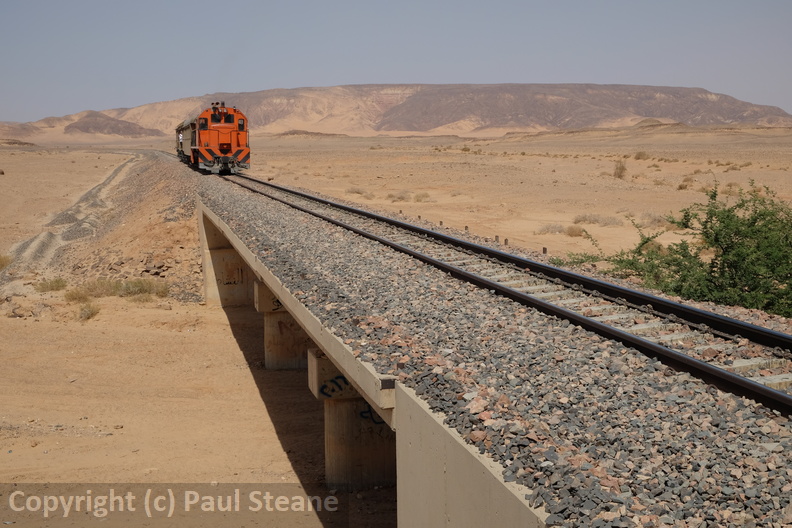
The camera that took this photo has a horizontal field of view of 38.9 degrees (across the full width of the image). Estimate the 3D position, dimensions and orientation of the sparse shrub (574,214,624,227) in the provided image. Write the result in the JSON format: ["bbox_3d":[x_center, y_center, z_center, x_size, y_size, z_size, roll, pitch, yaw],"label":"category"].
[{"bbox_3d":[11.315,-2.443,63.000,2.750,0.600,1.500,1,6,10],"label":"sparse shrub"}]

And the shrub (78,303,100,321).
[{"bbox_3d":[-8.469,1.313,31.000,0.610,0.460,0.540,-2,6,-15],"label":"shrub"}]

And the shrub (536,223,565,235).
[{"bbox_3d":[8.029,-1.845,58.300,1.450,0.560,1.100,1,6,8],"label":"shrub"}]

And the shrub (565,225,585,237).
[{"bbox_3d":[8.989,-1.687,56.500,1.020,0.550,0.950,1,6,9],"label":"shrub"}]

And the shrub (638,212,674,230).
[{"bbox_3d":[14.164,-2.311,61.000,1.950,0.870,1.500,1,6,13],"label":"shrub"}]

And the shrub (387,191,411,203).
[{"bbox_3d":[0.196,-5.295,88.000,1.850,0.820,1.500,0,6,0],"label":"shrub"}]

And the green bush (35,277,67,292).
[{"bbox_3d":[-10.717,0.636,34.800,0.980,0.420,0.750,-2,6,-17],"label":"green bush"}]

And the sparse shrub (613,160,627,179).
[{"bbox_3d":[27.492,-11.624,138.000,1.650,2.150,1.500,1,6,11],"label":"sparse shrub"}]

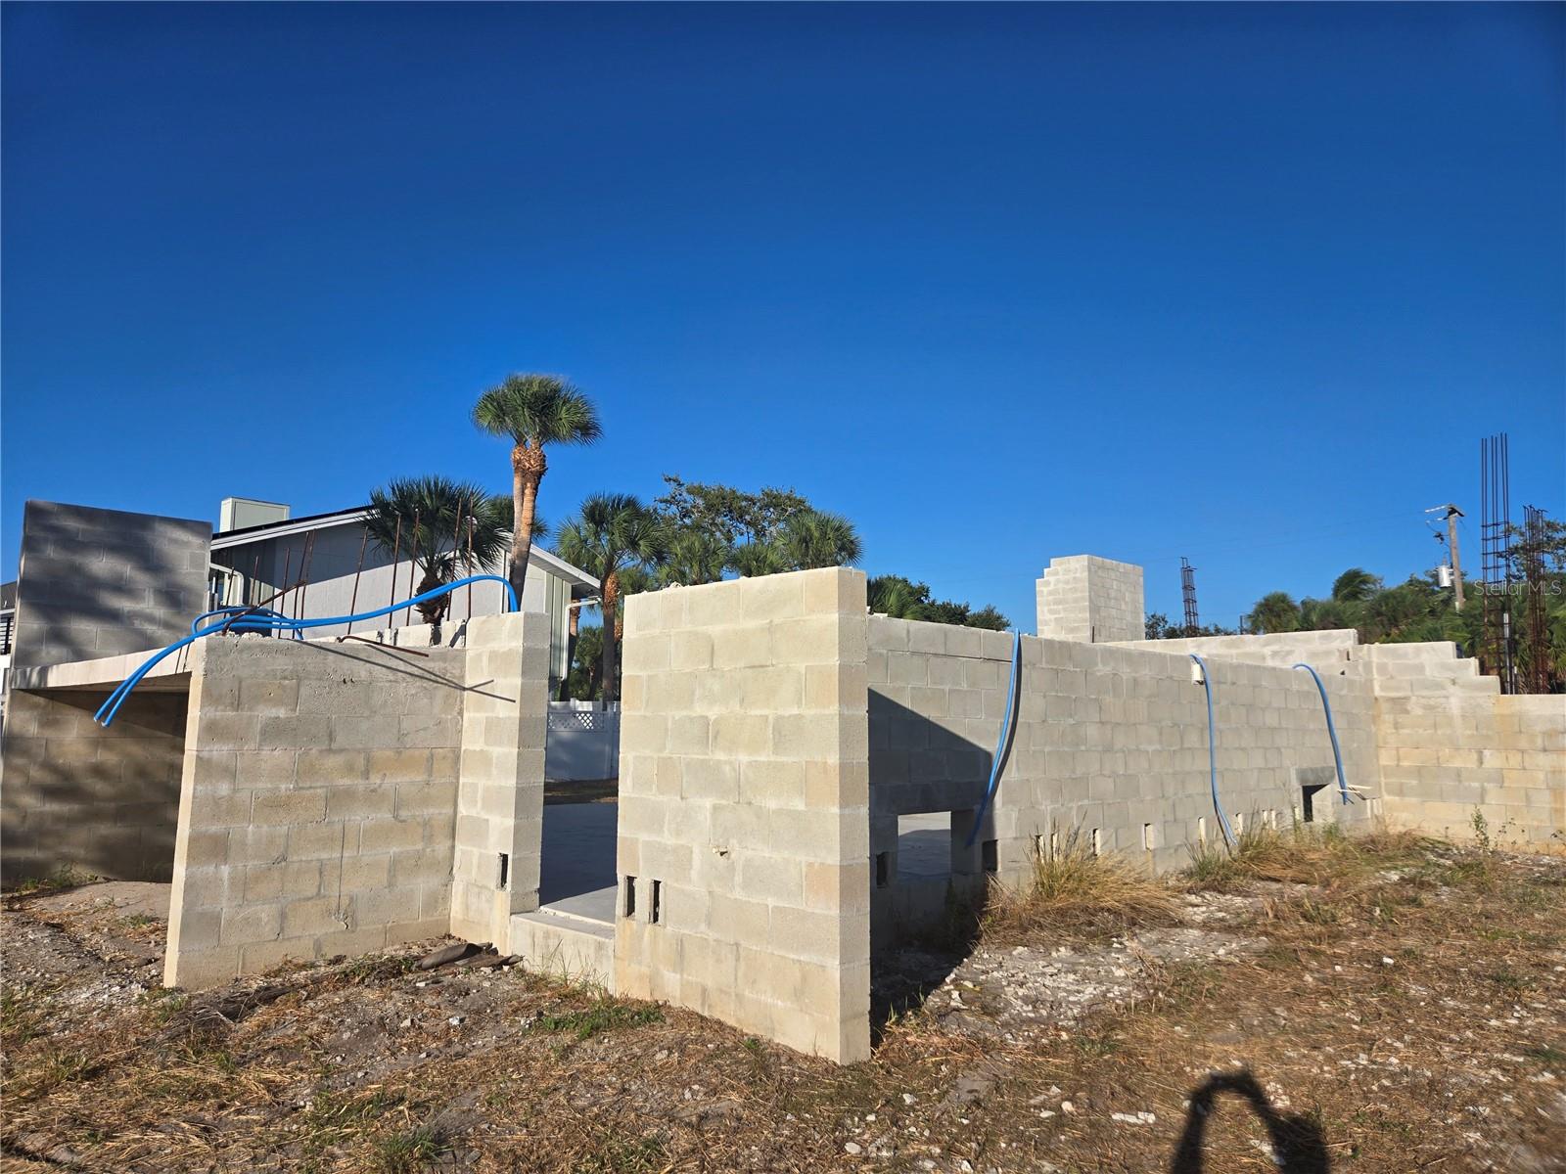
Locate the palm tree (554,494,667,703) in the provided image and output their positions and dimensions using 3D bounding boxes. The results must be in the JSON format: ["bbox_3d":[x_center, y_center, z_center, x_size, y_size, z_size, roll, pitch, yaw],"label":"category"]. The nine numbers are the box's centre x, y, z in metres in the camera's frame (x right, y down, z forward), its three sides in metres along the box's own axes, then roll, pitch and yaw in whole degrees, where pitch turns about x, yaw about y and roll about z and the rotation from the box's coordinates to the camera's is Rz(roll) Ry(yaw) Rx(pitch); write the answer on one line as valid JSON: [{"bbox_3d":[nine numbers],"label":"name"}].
[{"bbox_3d":[-4.846,1.259,28.681,3.092,7.771,3.092,2,-8,-10],"label":"palm tree"}]

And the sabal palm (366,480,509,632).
[{"bbox_3d":[-7.538,0.894,22.336,3.022,6.744,3.022,3,-8,-19],"label":"sabal palm"}]

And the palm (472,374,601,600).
[{"bbox_3d":[-5.826,-0.305,24.052,2.995,9.606,2.995,2,-8,-14],"label":"palm"}]

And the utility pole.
[{"bbox_3d":[27.107,1.962,42.269,2.400,10.510,1.300,8,-11,-44],"label":"utility pole"}]

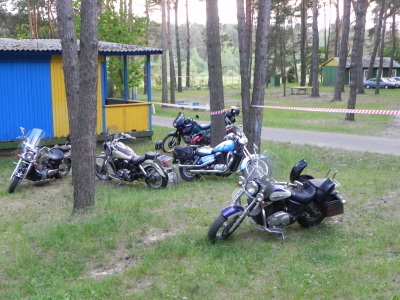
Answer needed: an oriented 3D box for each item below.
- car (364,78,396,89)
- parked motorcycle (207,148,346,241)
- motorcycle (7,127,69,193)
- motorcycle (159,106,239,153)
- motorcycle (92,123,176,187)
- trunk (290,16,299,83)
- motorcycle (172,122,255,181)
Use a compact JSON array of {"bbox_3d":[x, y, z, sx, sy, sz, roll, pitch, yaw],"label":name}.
[{"bbox_3d":[24.610,-9.084,72.896,4.250,1.400,1.680,2,9,12],"label":"car"},{"bbox_3d":[1.141,0.674,8.235,2.420,1.330,0.920,-4,9,-24],"label":"parked motorcycle"},{"bbox_3d":[-3.680,0.165,12.283,0.920,1.330,2.350,4,9,24],"label":"motorcycle"},{"bbox_3d":[-0.042,-0.563,18.037,2.270,1.420,0.850,-2,9,-12],"label":"motorcycle"},{"bbox_3d":[-1.620,0.190,12.230,2.400,1.300,0.920,6,10,36],"label":"motorcycle"},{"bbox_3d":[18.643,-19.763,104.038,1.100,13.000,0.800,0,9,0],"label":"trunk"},{"bbox_3d":[0.550,0.134,12.773,2.400,1.270,0.900,0,9,2],"label":"motorcycle"}]

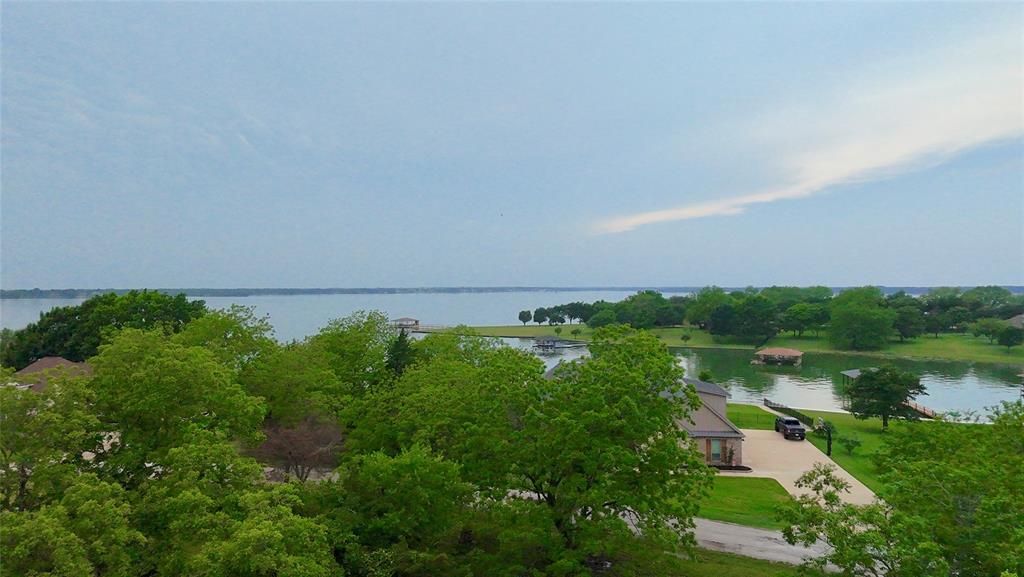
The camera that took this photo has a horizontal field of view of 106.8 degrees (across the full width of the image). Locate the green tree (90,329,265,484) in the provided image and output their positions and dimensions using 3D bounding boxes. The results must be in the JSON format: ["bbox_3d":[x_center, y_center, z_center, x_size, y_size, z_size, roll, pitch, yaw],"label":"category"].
[{"bbox_3d":[-27.590,10.250,32.300,11.000,13.700,11.000,0,0,0],"label":"green tree"}]

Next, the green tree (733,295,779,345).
[{"bbox_3d":[83.020,10.580,130.000,13.230,17.050,13.230,0,0,0],"label":"green tree"}]

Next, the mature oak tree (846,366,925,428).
[{"bbox_3d":[48.840,14.400,50.000,7.310,8.280,7.310,0,0,0],"label":"mature oak tree"}]

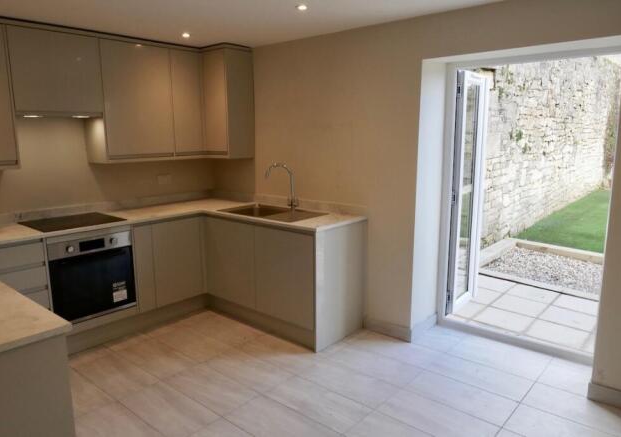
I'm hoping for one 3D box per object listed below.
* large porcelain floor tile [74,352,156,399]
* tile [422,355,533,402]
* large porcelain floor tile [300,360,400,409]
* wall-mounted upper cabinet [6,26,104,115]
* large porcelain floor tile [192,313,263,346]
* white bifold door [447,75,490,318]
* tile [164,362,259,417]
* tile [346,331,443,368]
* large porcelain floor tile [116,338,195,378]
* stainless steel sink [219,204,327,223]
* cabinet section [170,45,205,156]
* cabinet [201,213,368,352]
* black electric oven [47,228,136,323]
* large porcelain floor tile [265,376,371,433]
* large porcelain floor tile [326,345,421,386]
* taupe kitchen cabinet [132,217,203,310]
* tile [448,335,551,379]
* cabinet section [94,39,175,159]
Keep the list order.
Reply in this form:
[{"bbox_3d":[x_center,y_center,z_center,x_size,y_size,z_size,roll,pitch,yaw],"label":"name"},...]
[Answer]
[{"bbox_3d":[-1.258,1.012,2.943,0.598,0.010,0.291,8,13,40],"label":"large porcelain floor tile"},{"bbox_3d":[1.065,1.003,2.887,0.598,0.010,0.305,8,13,40],"label":"tile"},{"bbox_3d":[0.236,1.034,2.865,0.597,0.010,0.304,8,12,40],"label":"large porcelain floor tile"},{"bbox_3d":[-1.913,-1.050,3.360,0.334,0.583,0.608,8,12,40],"label":"wall-mounted upper cabinet"},{"bbox_3d":[-0.688,0.897,3.600,0.598,0.010,0.291,8,13,40],"label":"large porcelain floor tile"},{"bbox_3d":[1.330,-0.193,3.824,0.080,1.974,0.558,8,12,40],"label":"white bifold door"},{"bbox_3d":[-0.613,1.035,2.777,0.598,0.010,0.291,8,13,40],"label":"tile"},{"bbox_3d":[0.636,0.956,3.316,0.597,0.010,0.304,8,12,40],"label":"tile"},{"bbox_3d":[-1.068,0.974,3.162,0.598,0.010,0.291,8,13,40],"label":"large porcelain floor tile"},{"bbox_3d":[-0.333,0.030,3.864,0.937,0.170,0.498,8,12,40],"label":"stainless steel sink"},{"bbox_3d":[-1.214,-1.025,4.143,0.330,0.895,0.306,8,13,40],"label":"cabinet section"},{"bbox_3d":[-0.242,0.424,3.821,1.281,0.884,0.593,8,12,40],"label":"cabinet"},{"bbox_3d":[-1.735,0.392,3.429,0.565,0.595,0.595,8,13,41],"label":"black electric oven"},{"bbox_3d":[0.034,1.058,2.610,0.598,0.010,0.291,8,13,40],"label":"large porcelain floor tile"},{"bbox_3d":[0.436,0.995,3.090,0.597,0.010,0.304,8,12,40],"label":"large porcelain floor tile"},{"bbox_3d":[-1.346,0.322,3.902,0.580,0.703,0.614,8,13,41],"label":"taupe kitchen cabinet"},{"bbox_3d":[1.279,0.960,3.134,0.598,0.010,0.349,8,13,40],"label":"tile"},{"bbox_3d":[-1.511,-0.961,3.811,0.335,0.905,0.594,8,13,40],"label":"cabinet section"}]

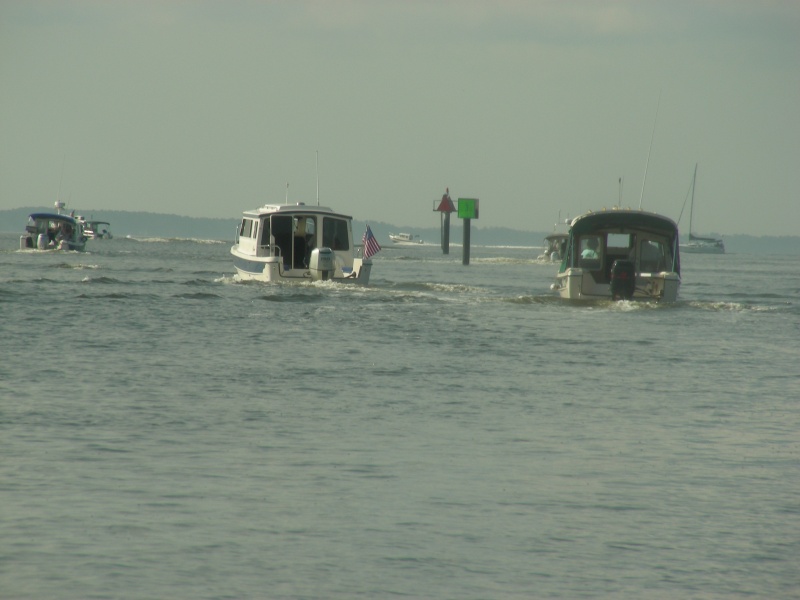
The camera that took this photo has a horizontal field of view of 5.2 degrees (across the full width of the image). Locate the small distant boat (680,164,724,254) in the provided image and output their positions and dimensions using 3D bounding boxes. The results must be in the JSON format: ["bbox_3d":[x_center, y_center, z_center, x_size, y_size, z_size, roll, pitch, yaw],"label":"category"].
[{"bbox_3d":[54.043,-16.476,1590.000,11.000,16.400,3.500,2,0,21],"label":"small distant boat"}]

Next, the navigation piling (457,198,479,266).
[{"bbox_3d":[3.143,-3.120,403.000,0.930,3.050,0.500,2,0,27],"label":"navigation piling"}]

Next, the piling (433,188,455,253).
[{"bbox_3d":[3.290,-5.676,635.000,1.500,4.800,1.100,2,0,25],"label":"piling"}]

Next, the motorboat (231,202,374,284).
[{"bbox_3d":[-2.450,-1.220,206.400,2.550,2.100,7.600,1,0,-10],"label":"motorboat"}]

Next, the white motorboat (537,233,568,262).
[{"bbox_3d":[9.930,-3.197,540.000,2.350,1.850,6.800,2,0,10],"label":"white motorboat"}]

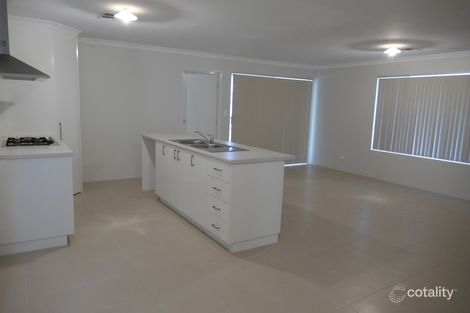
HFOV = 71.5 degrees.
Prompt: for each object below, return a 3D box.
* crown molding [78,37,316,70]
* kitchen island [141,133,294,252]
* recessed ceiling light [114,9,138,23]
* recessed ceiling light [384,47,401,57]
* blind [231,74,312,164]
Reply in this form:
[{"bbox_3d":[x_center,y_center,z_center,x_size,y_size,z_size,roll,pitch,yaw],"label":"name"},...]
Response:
[{"bbox_3d":[-0.224,-1.991,6.570,5.371,0.085,0.080,-3,10,-32],"label":"crown molding"},{"bbox_3d":[-0.450,0.274,4.348,0.777,0.896,2.742,-3,10,-32],"label":"kitchen island"},{"bbox_3d":[-1.207,-1.552,3.610,0.270,0.140,0.270,-3,10,-32],"label":"recessed ceiling light"},{"bbox_3d":[2.479,-1.640,5.095,0.270,0.140,0.270,-3,10,-32],"label":"recessed ceiling light"},{"bbox_3d":[0.908,-0.765,7.546,2.376,2.054,0.100,-3,10,-32],"label":"blind"}]

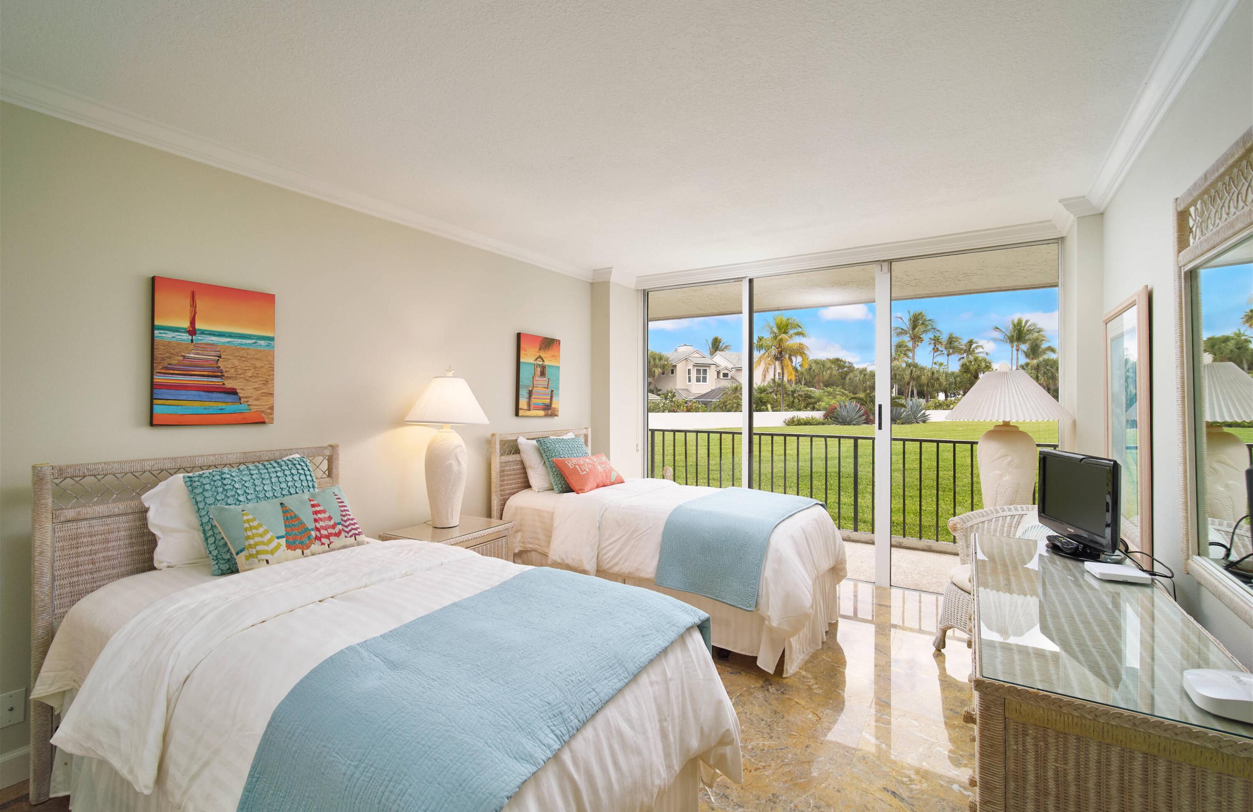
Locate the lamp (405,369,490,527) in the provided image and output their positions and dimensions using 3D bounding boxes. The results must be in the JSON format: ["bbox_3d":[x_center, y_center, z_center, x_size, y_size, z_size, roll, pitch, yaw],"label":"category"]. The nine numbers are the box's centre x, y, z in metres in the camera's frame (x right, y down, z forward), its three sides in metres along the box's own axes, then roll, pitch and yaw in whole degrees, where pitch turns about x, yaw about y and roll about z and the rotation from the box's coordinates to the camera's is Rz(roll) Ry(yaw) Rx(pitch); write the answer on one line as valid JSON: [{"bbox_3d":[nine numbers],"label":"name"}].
[{"bbox_3d":[-1.030,0.235,2.890,0.485,0.900,0.485,0,0,34],"label":"lamp"}]

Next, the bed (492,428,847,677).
[{"bbox_3d":[0.250,0.742,3.305,2.020,1.115,1.060,0,0,31],"label":"bed"}]

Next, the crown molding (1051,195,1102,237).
[{"bbox_3d":[2.559,-1.072,2.906,0.200,0.090,0.480,0,0,32],"label":"crown molding"}]

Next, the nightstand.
[{"bbox_3d":[-1.000,0.995,2.865,0.430,0.610,0.540,0,0,33],"label":"nightstand"}]

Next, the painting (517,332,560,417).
[{"bbox_3d":[-0.643,-0.218,3.748,0.036,0.590,0.405,0,0,34],"label":"painting"}]

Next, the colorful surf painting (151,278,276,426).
[{"bbox_3d":[-1.760,-0.217,2.183,0.036,0.597,0.415,0,0,34],"label":"colorful surf painting"}]

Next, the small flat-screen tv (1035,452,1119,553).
[{"bbox_3d":[1.625,0.354,1.850,0.160,0.355,0.430,0,0,15],"label":"small flat-screen tv"}]

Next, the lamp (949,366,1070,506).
[{"bbox_3d":[2.070,0.250,2.760,0.680,0.950,0.680,0,0,34],"label":"lamp"}]

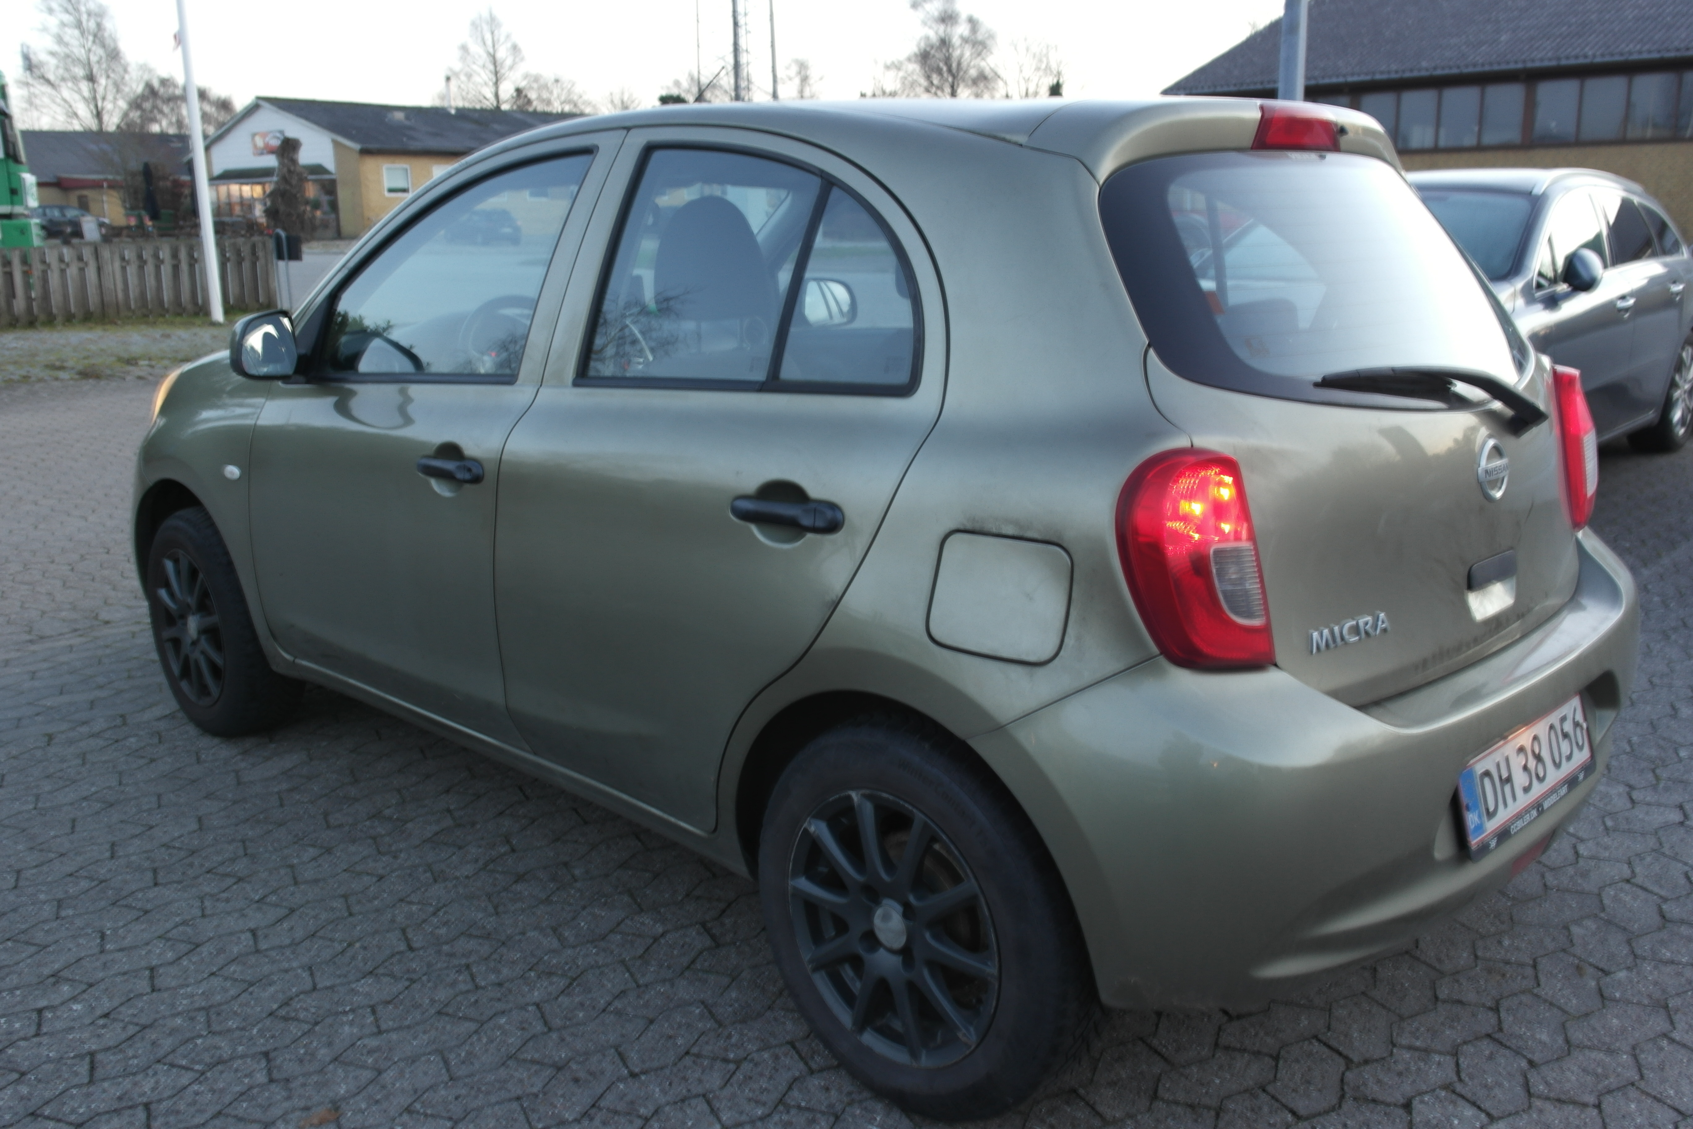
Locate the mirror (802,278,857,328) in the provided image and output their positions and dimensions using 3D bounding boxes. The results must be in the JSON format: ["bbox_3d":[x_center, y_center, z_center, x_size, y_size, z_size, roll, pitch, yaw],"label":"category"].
[{"bbox_3d":[-0.065,-0.795,4.269,0.120,0.155,0.200,12,18,43],"label":"mirror"}]

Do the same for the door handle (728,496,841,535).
[{"bbox_3d":[-0.085,-0.077,2.038,0.225,0.055,0.050,12,18,43],"label":"door handle"}]

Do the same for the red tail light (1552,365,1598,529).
[{"bbox_3d":[1.362,-0.232,2.668,0.160,0.295,0.195,12,18,43],"label":"red tail light"}]

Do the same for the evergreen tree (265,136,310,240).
[{"bbox_3d":[-15.807,-10.636,40.000,1.323,2.964,1.323,-6,14,-20],"label":"evergreen tree"}]

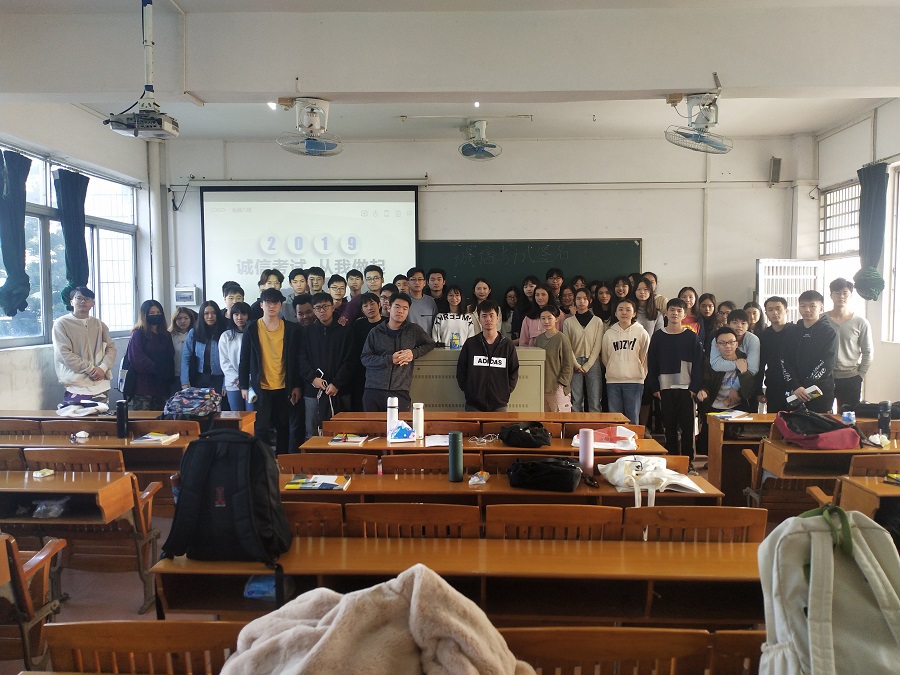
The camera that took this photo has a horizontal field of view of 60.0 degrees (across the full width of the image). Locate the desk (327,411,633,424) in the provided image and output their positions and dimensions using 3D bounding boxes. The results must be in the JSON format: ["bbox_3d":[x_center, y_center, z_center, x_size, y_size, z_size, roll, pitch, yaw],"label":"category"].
[{"bbox_3d":[0.238,0.970,6.000,2.220,0.750,0.400,0,3,2],"label":"desk"}]

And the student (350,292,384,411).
[{"bbox_3d":[-0.766,0.450,7.160,0.470,1.710,0.300,0,3,2],"label":"student"}]

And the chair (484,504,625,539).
[{"bbox_3d":[0.399,1.059,3.162,0.511,0.886,0.480,0,3,2],"label":"chair"}]

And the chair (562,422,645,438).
[{"bbox_3d":[1.006,0.951,5.250,0.530,0.860,0.480,0,3,2],"label":"chair"}]

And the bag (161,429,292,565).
[{"bbox_3d":[-0.779,0.541,2.777,0.370,0.440,0.250,0,3,2],"label":"bag"}]

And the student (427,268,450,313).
[{"bbox_3d":[-0.124,0.145,8.416,0.470,1.763,0.280,0,3,-1],"label":"student"}]

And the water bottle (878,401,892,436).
[{"bbox_3d":[2.797,0.546,5.011,0.075,0.250,0.075,0,3,2],"label":"water bottle"}]

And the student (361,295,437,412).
[{"bbox_3d":[-0.449,0.464,6.546,0.620,1.680,0.340,0,3,-7],"label":"student"}]

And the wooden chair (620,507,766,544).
[{"bbox_3d":[0.946,1.100,3.155,0.551,0.893,0.420,0,3,2],"label":"wooden chair"}]

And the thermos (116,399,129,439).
[{"bbox_3d":[-2.154,0.538,5.137,0.070,0.242,0.070,0,3,2],"label":"thermos"}]

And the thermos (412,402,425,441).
[{"bbox_3d":[-0.207,0.550,5.161,0.071,0.228,0.071,0,3,0],"label":"thermos"}]

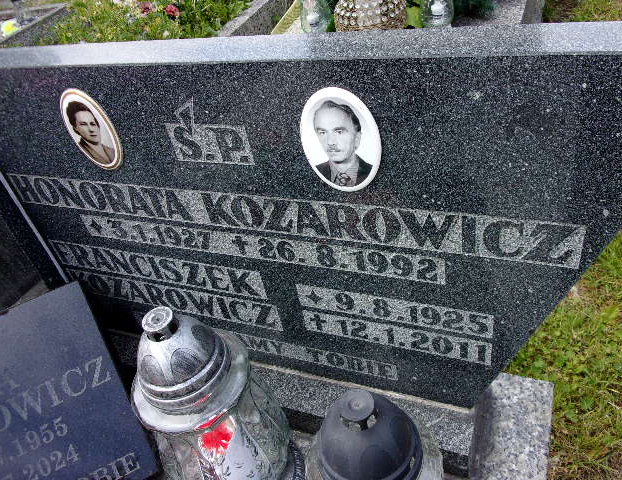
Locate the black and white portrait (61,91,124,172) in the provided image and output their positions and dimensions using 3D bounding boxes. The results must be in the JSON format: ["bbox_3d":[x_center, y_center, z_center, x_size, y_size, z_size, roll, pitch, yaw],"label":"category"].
[{"bbox_3d":[-0.283,-0.136,0.660,0.080,0.115,0.011,7,39,22],"label":"black and white portrait"}]

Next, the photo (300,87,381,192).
[{"bbox_3d":[0.029,-0.098,0.536,0.088,0.120,0.011,7,39,22],"label":"photo"}]

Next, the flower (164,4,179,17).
[{"bbox_3d":[-0.633,-1.042,2.350,0.070,0.052,0.060,-19,41,-6],"label":"flower"}]

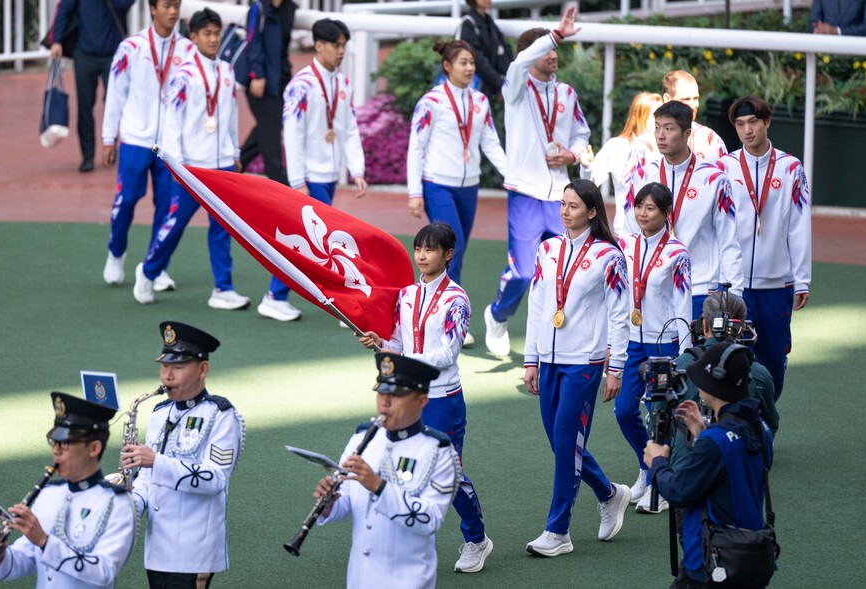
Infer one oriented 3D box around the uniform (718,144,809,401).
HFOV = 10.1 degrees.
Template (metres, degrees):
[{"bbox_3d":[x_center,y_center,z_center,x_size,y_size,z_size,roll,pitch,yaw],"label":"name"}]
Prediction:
[{"bbox_3d":[1.692,-0.052,25.003,0.560,1.450,0.440,5,12,22],"label":"uniform"}]

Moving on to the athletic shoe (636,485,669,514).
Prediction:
[{"bbox_3d":[1.055,0.988,23.543,0.095,0.115,0.260,9,14,37],"label":"athletic shoe"}]

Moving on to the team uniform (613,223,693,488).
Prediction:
[{"bbox_3d":[1.074,0.299,24.032,0.440,1.280,0.380,10,14,37],"label":"team uniform"}]

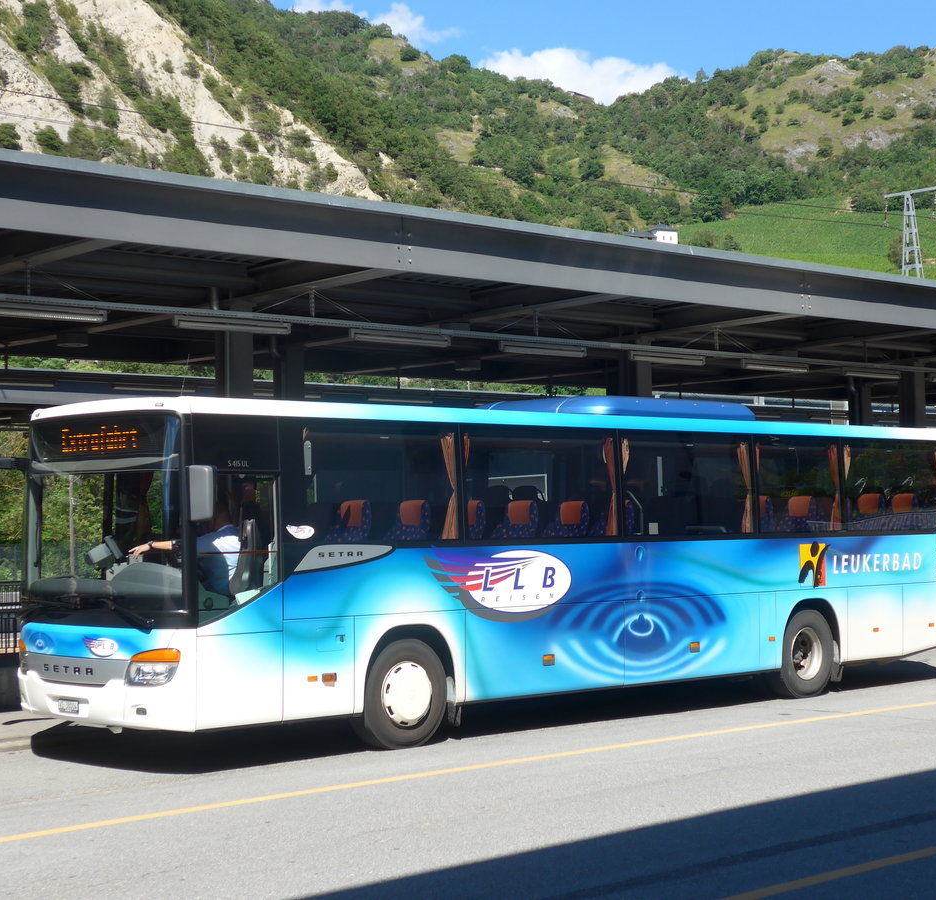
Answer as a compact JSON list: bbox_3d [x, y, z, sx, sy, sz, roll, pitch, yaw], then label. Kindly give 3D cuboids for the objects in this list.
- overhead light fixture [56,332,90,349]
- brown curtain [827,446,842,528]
[{"bbox_3d":[-5.333,-1.488,25.742,0.410,0.190,0.410,-1,-2,0],"label":"overhead light fixture"},{"bbox_3d":[4.219,0.432,21.950,0.175,0.986,0.090,1,-2,-44],"label":"brown curtain"}]

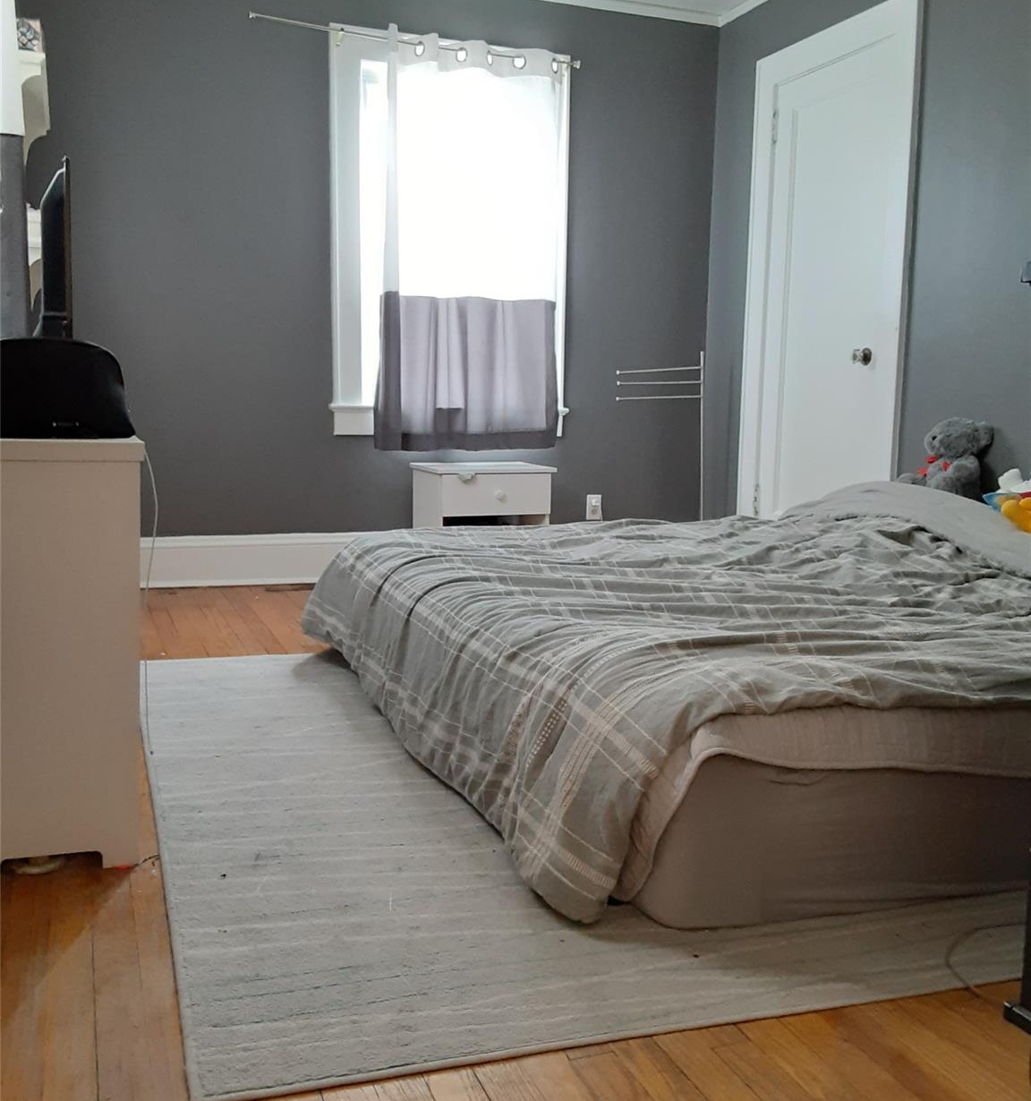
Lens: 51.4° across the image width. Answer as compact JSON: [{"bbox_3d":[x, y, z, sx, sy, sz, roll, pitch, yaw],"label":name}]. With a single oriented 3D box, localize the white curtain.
[{"bbox_3d":[-0.181,-1.244,4.436,0.800,1.665,0.100,-1,8,-19],"label":"white curtain"}]

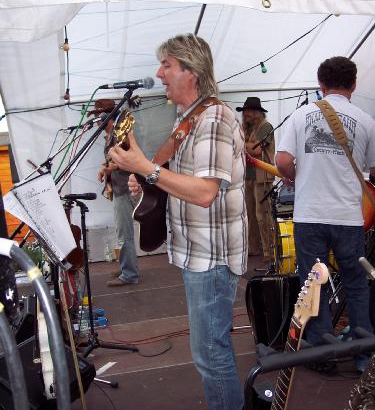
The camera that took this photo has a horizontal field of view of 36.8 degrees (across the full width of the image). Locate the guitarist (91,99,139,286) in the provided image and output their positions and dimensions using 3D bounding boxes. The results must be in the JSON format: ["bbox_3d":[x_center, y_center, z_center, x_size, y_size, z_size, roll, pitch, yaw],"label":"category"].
[{"bbox_3d":[-0.742,-0.128,5.725,0.470,1.860,0.520,-4,5,-16],"label":"guitarist"}]

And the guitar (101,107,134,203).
[{"bbox_3d":[-0.671,-0.464,5.450,0.100,0.902,0.360,7,28,-18],"label":"guitar"}]

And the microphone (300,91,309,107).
[{"bbox_3d":[1.208,-1.086,5.800,0.050,0.165,0.050,-3,5,0],"label":"microphone"}]

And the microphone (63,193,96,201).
[{"bbox_3d":[-0.694,-0.048,3.620,0.210,0.050,0.050,-3,5,0],"label":"microphone"}]

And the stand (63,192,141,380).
[{"bbox_3d":[-0.605,0.446,3.623,0.480,1.050,0.500,-2,5,6],"label":"stand"}]

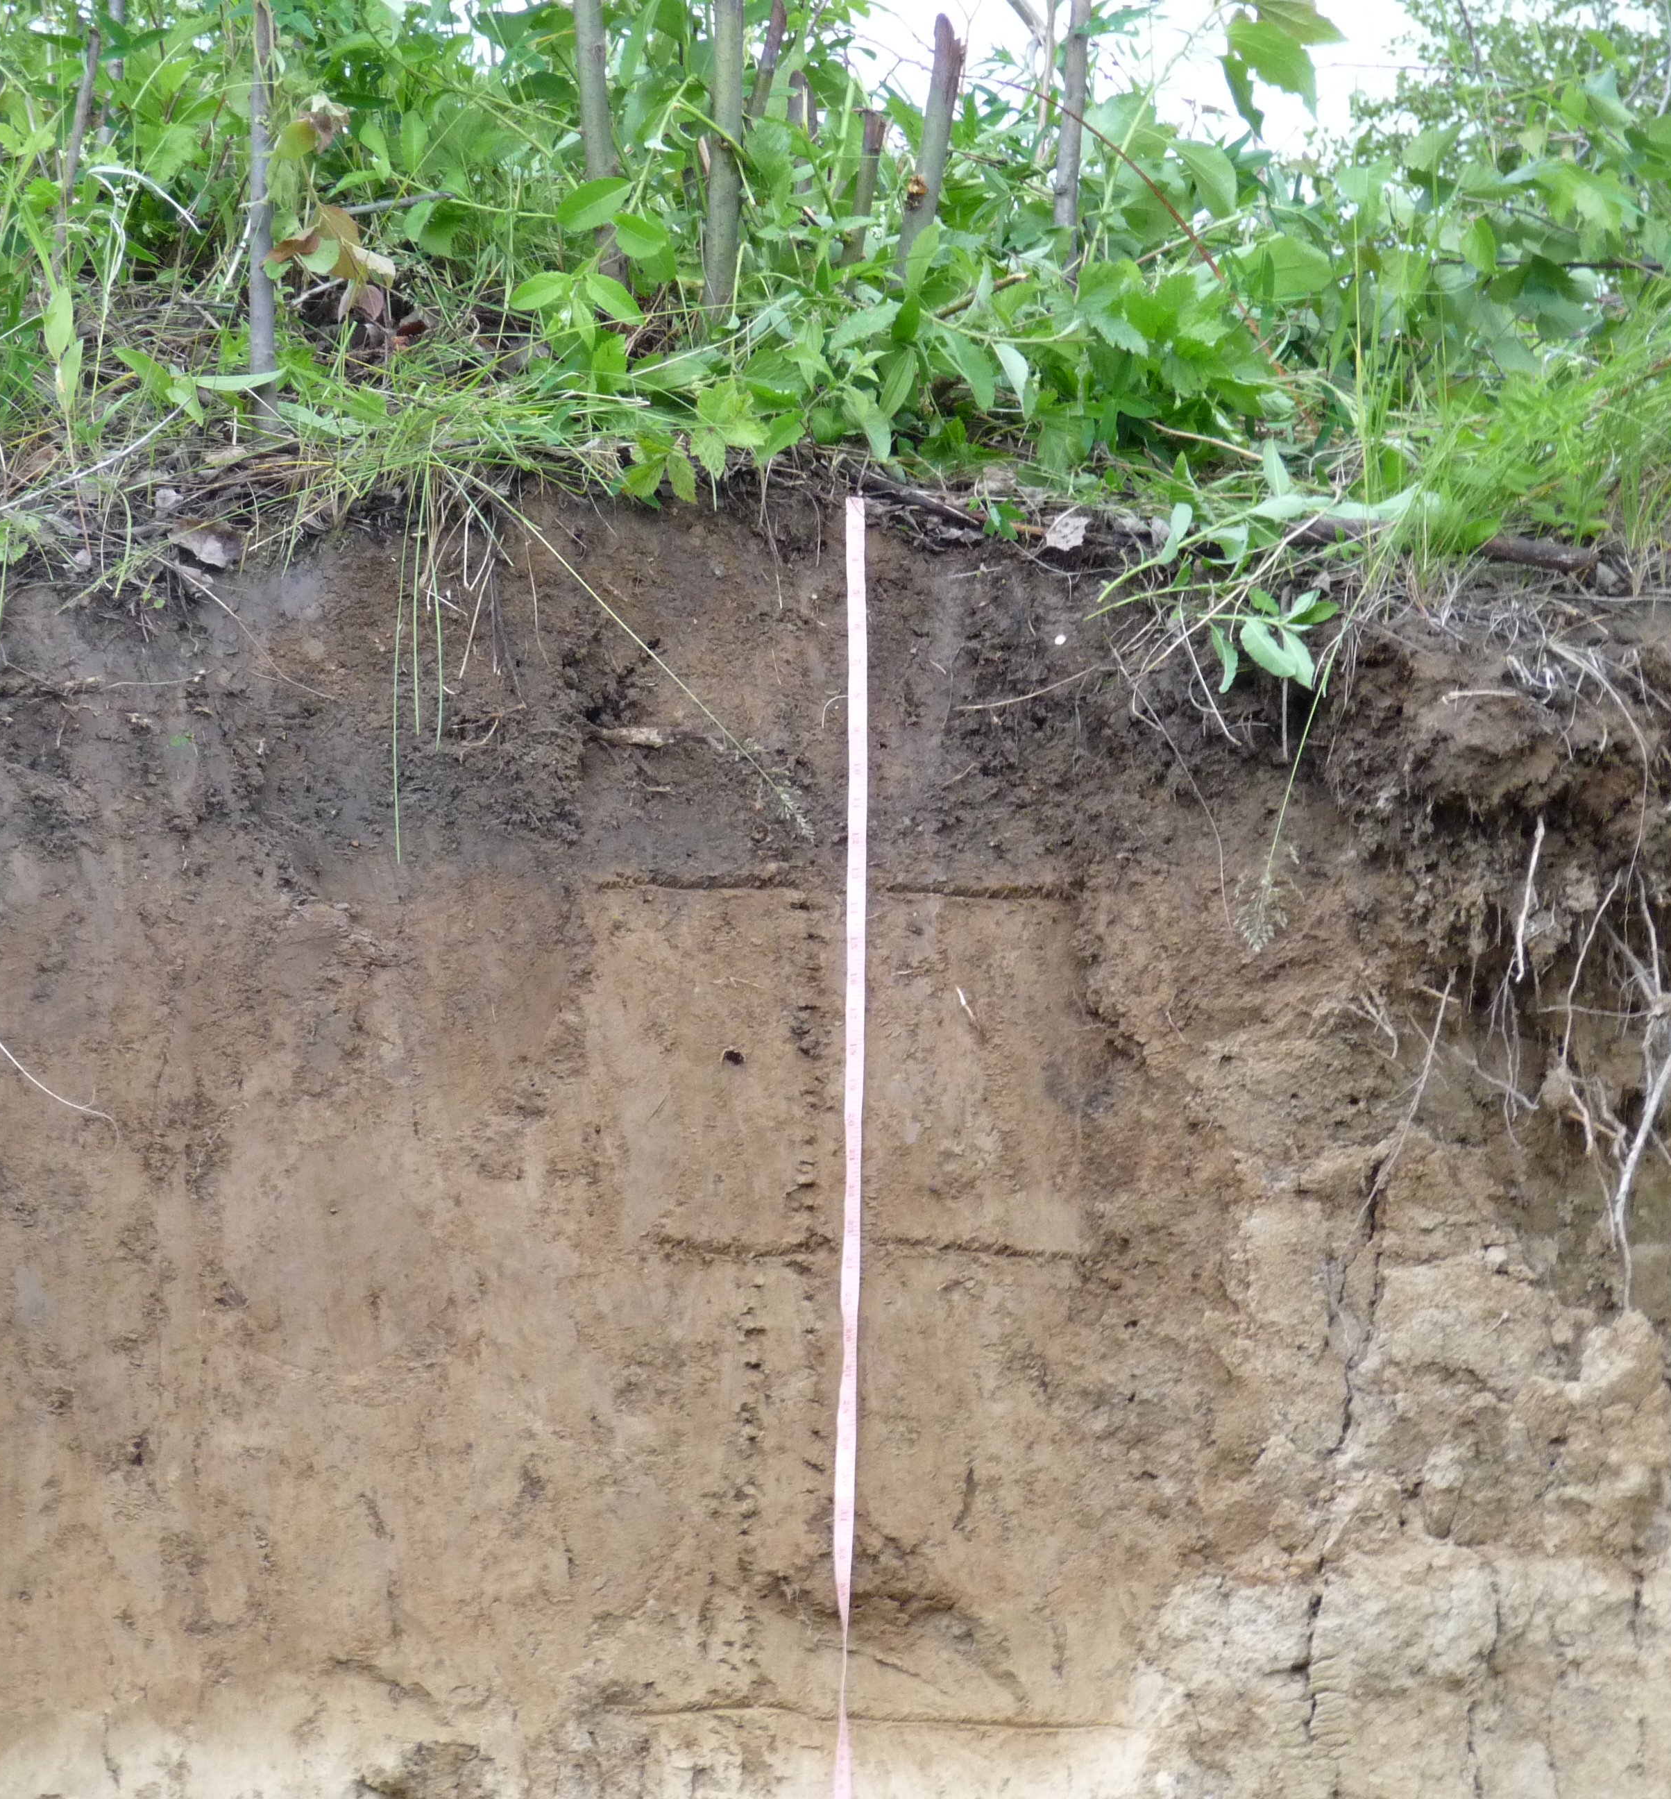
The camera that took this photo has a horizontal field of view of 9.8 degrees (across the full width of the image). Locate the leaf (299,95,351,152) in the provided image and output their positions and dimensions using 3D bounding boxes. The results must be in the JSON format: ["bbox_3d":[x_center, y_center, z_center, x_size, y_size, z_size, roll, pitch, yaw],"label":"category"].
[{"bbox_3d":[-0.368,-0.557,7.020,0.039,0.039,0.026,0,0,0],"label":"leaf"}]

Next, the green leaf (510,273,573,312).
[{"bbox_3d":[-0.212,-0.437,7.050,0.049,0.023,0.015,-22,-20,-9],"label":"green leaf"}]

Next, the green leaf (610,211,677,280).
[{"bbox_3d":[-0.138,-0.469,7.000,0.041,0.061,0.018,-40,-16,-23],"label":"green leaf"}]

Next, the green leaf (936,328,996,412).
[{"bbox_3d":[0.093,-0.378,6.970,0.029,0.076,0.012,-23,-22,-17],"label":"green leaf"}]

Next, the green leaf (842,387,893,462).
[{"bbox_3d":[0.022,-0.335,6.900,0.022,0.062,0.012,-23,-22,-17],"label":"green leaf"}]

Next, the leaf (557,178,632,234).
[{"bbox_3d":[-0.173,-0.499,7.020,0.062,0.035,0.015,-25,-24,-12],"label":"leaf"}]

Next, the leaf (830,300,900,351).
[{"bbox_3d":[0.021,-0.408,6.950,0.064,0.021,0.012,-33,-28,-20],"label":"leaf"}]

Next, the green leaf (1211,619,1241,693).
[{"bbox_3d":[0.271,-0.169,6.780,0.017,0.048,0.013,-11,-2,11],"label":"green leaf"}]

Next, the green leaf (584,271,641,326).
[{"bbox_3d":[-0.160,-0.433,7.050,0.054,0.023,0.015,38,-17,14],"label":"green leaf"}]

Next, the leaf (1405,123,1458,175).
[{"bbox_3d":[0.448,-0.565,7.350,0.051,0.030,0.018,-44,0,0],"label":"leaf"}]

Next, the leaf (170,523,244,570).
[{"bbox_3d":[-0.442,-0.250,6.870,0.053,0.041,0.014,11,-40,10],"label":"leaf"}]

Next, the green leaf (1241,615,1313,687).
[{"bbox_3d":[0.307,-0.172,6.780,0.038,0.060,0.016,-38,0,0],"label":"green leaf"}]

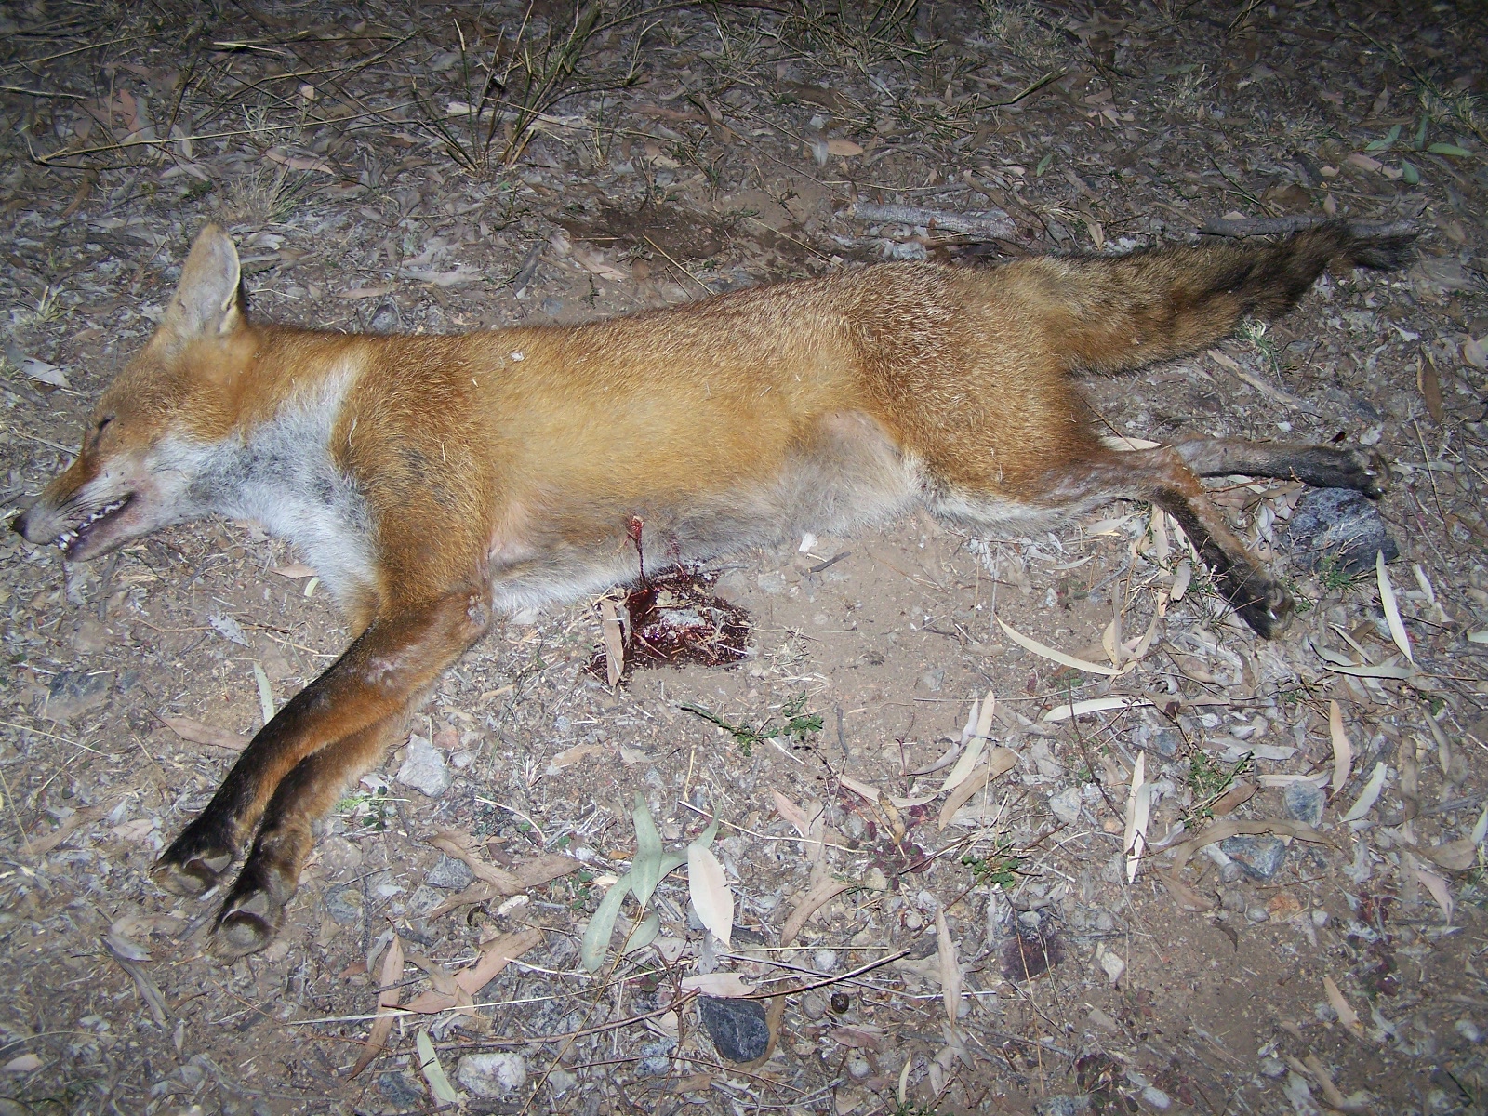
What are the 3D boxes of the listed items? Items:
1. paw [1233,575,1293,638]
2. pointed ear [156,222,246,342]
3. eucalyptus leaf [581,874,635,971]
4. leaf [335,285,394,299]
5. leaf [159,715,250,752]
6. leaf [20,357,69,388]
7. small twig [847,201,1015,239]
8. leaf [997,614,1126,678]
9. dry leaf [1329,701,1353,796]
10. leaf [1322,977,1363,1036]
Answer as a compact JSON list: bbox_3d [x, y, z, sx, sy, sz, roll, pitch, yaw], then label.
[{"bbox_3d":[0.332,0.032,1.045,0.034,0.030,0.045,-28,59,-19],"label":"paw"},{"bbox_3d":[-0.370,-0.191,1.111,0.052,0.033,0.080,-10,67,15],"label":"pointed ear"},{"bbox_3d":[-0.079,0.205,0.945,0.016,0.009,0.076,14,51,11],"label":"eucalyptus leaf"},{"bbox_3d":[-0.302,-0.213,1.301,0.046,0.007,0.010,-15,52,-12],"label":"leaf"},{"bbox_3d":[-0.347,0.114,1.060,0.077,0.010,0.013,12,50,10],"label":"leaf"},{"bbox_3d":[-0.529,-0.142,1.238,0.055,0.009,0.018,23,54,18],"label":"leaf"},{"bbox_3d":[0.155,-0.281,1.355,0.139,0.016,0.019,6,50,5],"label":"small twig"},{"bbox_3d":[0.204,0.062,1.071,0.091,0.010,0.014,25,54,20],"label":"leaf"},{"bbox_3d":[0.385,0.123,1.051,0.013,0.012,0.078,11,50,9],"label":"dry leaf"},{"bbox_3d":[0.332,0.248,0.906,0.010,0.006,0.034,-15,55,-11],"label":"leaf"}]

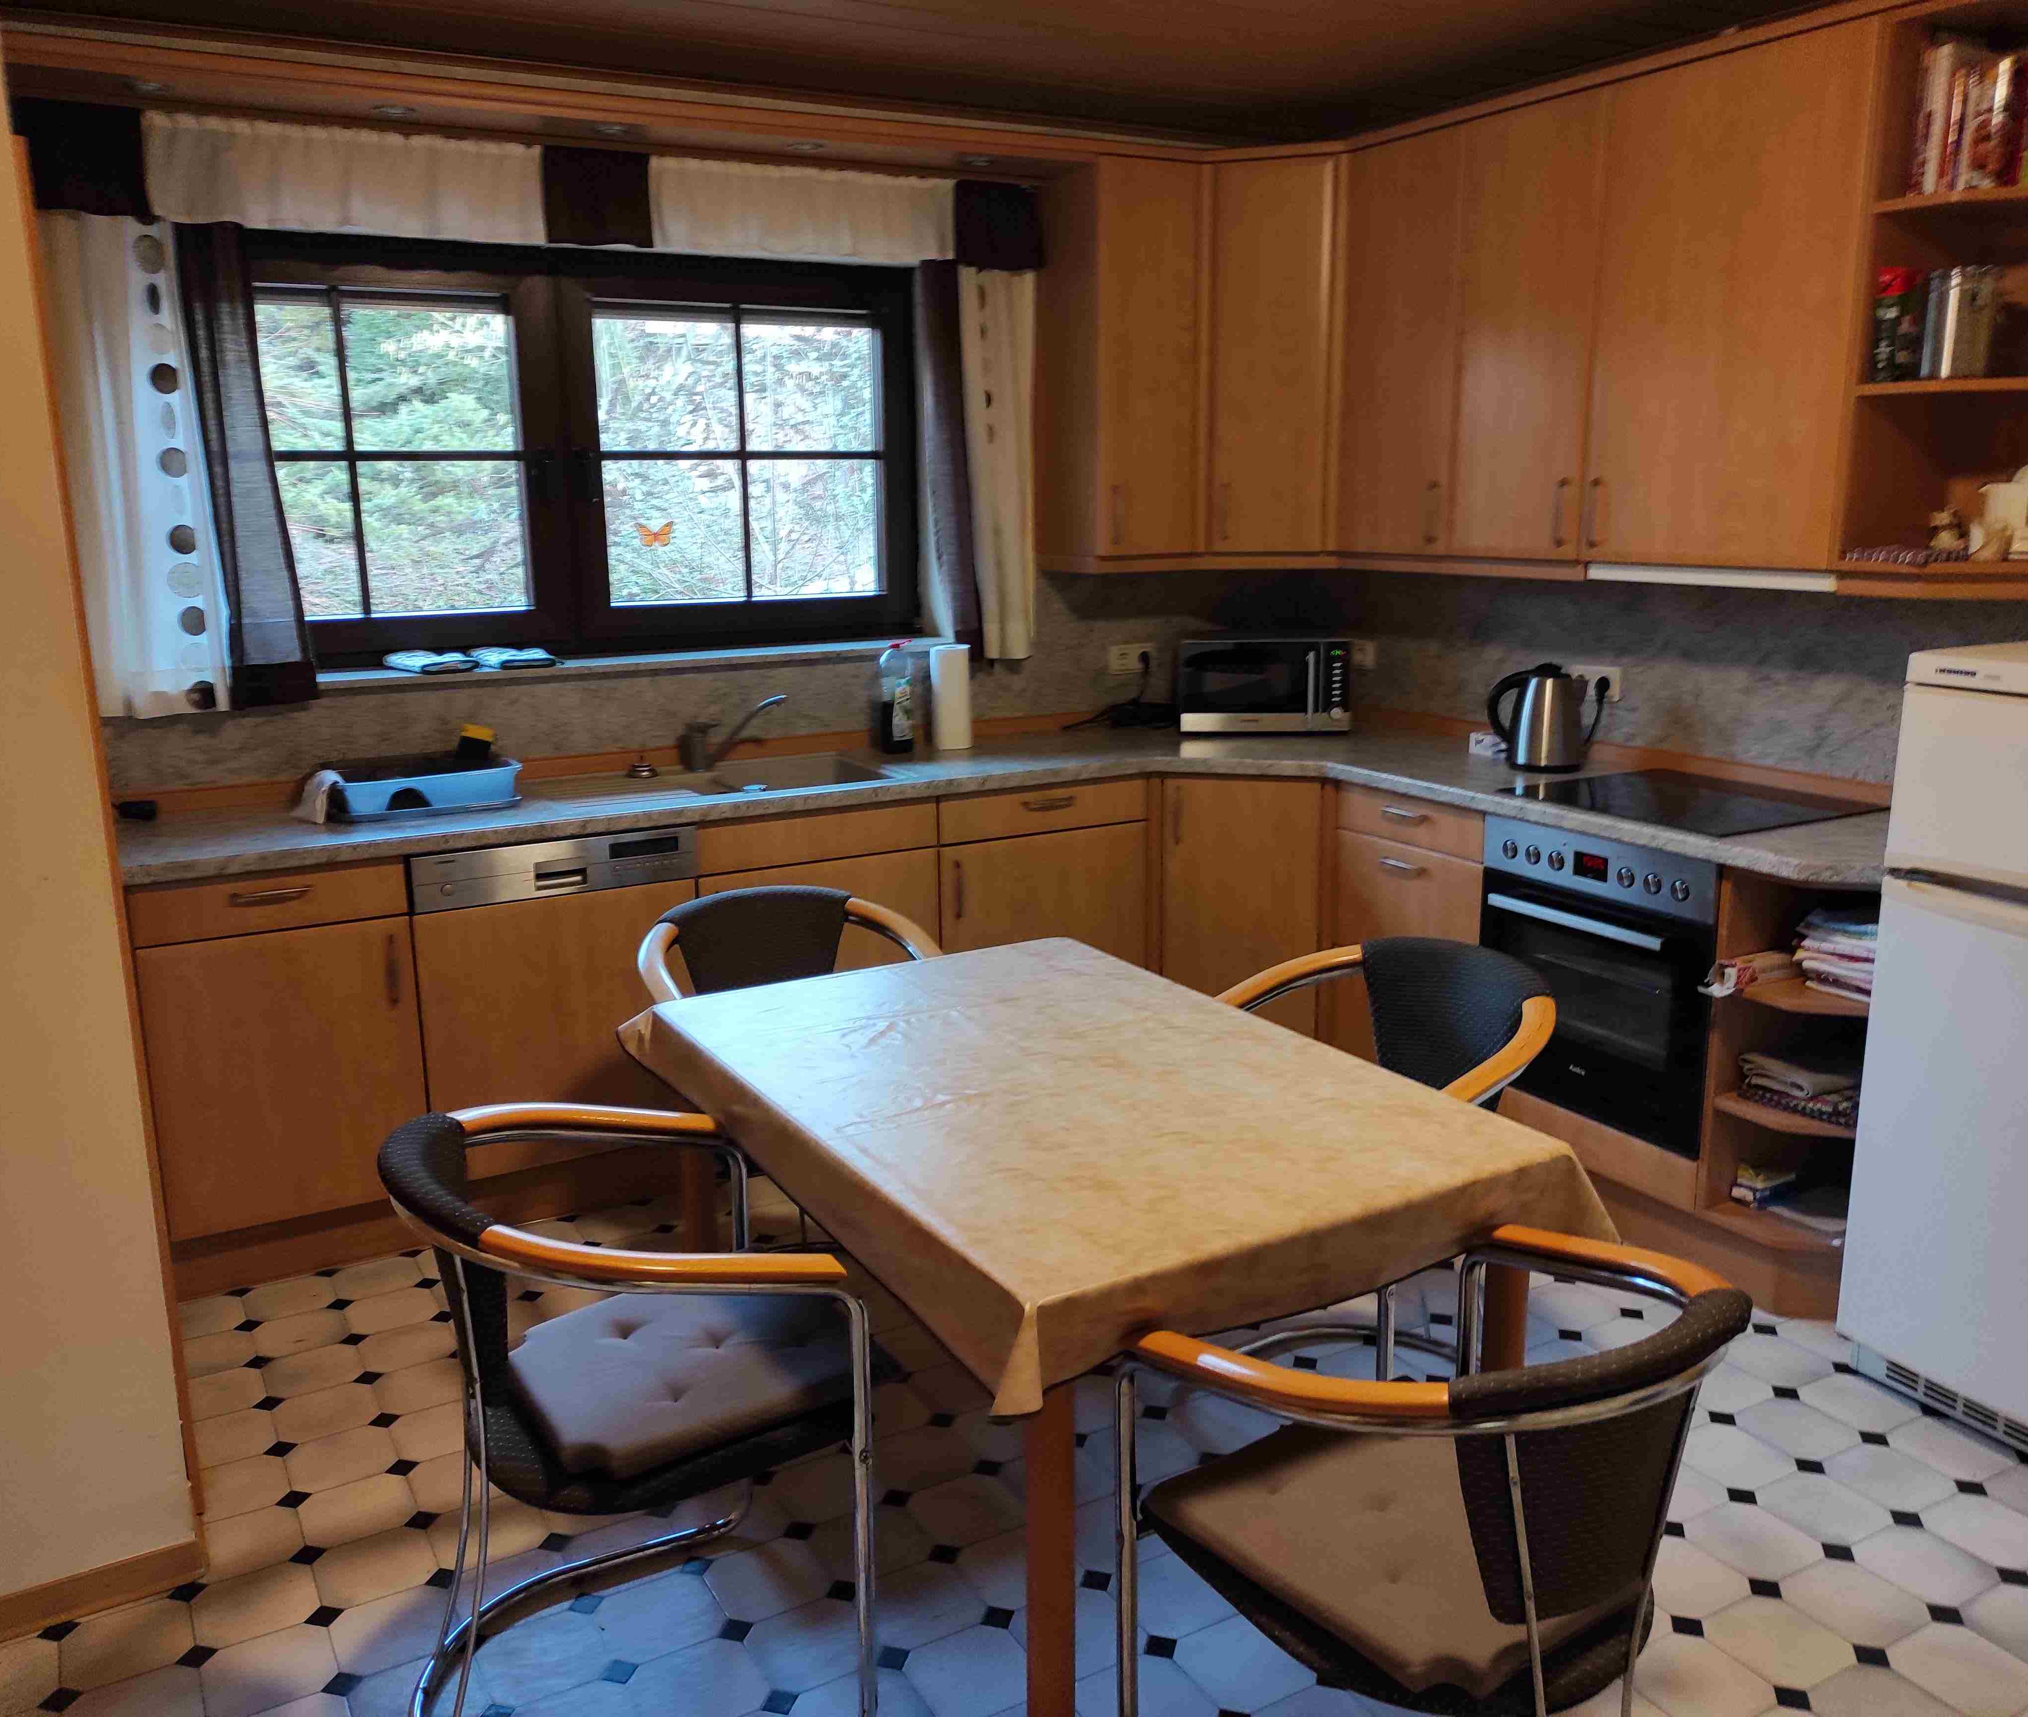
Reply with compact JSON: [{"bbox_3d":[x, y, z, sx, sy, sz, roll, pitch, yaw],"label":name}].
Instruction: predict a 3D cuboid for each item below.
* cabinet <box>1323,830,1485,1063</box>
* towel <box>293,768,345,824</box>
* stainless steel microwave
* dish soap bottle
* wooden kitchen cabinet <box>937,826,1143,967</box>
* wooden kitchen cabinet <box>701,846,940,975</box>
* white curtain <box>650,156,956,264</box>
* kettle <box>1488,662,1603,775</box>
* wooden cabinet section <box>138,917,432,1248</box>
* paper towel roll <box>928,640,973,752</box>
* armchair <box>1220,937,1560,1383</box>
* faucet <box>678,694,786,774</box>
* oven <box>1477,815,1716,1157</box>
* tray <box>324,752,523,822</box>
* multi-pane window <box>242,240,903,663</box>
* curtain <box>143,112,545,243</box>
[{"bbox_3d":[1.153,0.260,4.066,0.540,0.660,0.500,-8,14,-29],"label":"cabinet"},{"bbox_3d":[-1.478,-0.140,3.525,0.095,0.108,0.165,-8,14,-29],"label":"towel"},{"bbox_3d":[0.721,-0.499,4.681,0.455,0.255,0.340,1,12,11],"label":"stainless steel microwave"},{"bbox_3d":[-0.311,-0.413,4.293,0.090,0.280,0.060,-8,14,-29],"label":"dish soap bottle"},{"bbox_3d":[-0.040,0.173,4.346,0.598,0.588,0.530,-8,14,-29],"label":"wooden kitchen cabinet"},{"bbox_3d":[-0.566,0.282,4.090,0.600,0.660,0.540,-8,14,-29],"label":"wooden kitchen cabinet"},{"bbox_3d":[-0.488,-1.529,3.934,0.772,0.195,0.060,-8,14,-29],"label":"white curtain"},{"bbox_3d":[1.222,-0.333,3.832,0.235,0.250,0.170,3,13,18],"label":"kettle"},{"bbox_3d":[-1.556,0.382,3.507,0.495,0.588,0.530,-8,14,-29],"label":"wooden cabinet section"},{"bbox_3d":[-0.167,-0.429,4.383,0.115,0.270,0.115,-1,12,0],"label":"paper towel roll"},{"bbox_3d":[0.596,0.561,2.731,0.550,0.800,0.565,-10,15,-34],"label":"armchair"},{"bbox_3d":[-0.680,-0.311,4.059,0.264,0.190,0.055,0,12,4],"label":"faucet"},{"bbox_3d":[1.389,0.221,3.519,0.540,0.593,0.595,-8,14,-29],"label":"oven"},{"bbox_3d":[-1.289,-0.159,3.614,0.385,0.088,0.275,-8,14,-29],"label":"tray"},{"bbox_3d":[-1.097,-1.001,4.107,1.870,1.000,0.090,-8,14,-29],"label":"multi-pane window"},{"bbox_3d":[-1.372,-1.407,3.445,0.780,0.197,0.060,-8,14,-29],"label":"curtain"}]

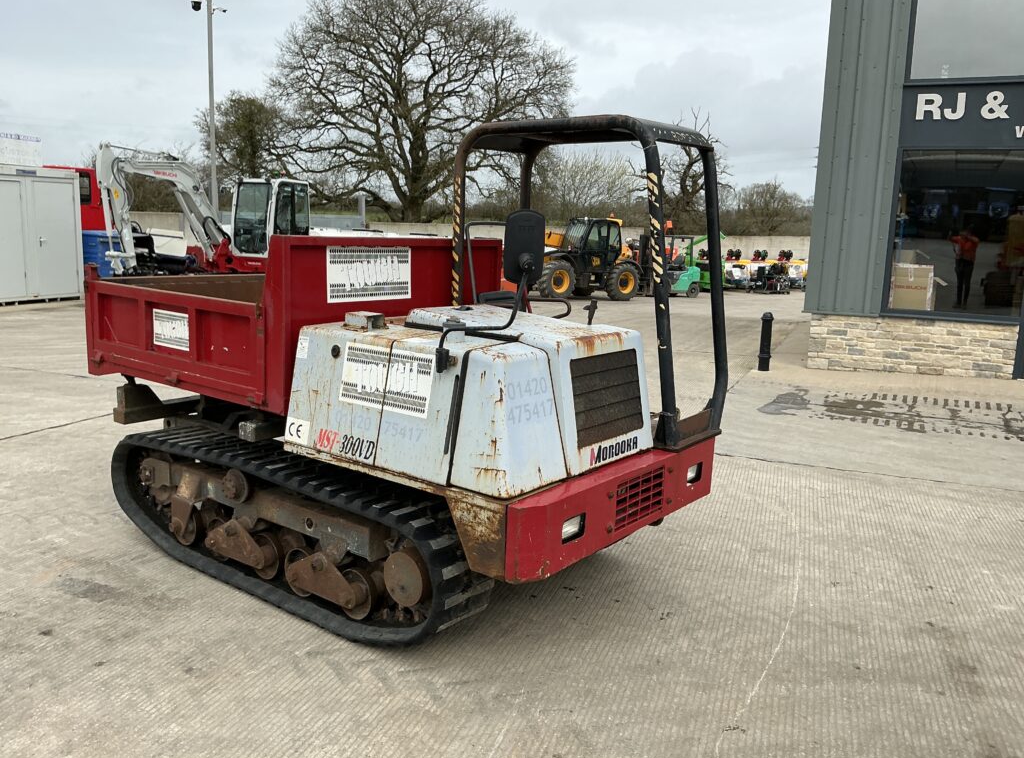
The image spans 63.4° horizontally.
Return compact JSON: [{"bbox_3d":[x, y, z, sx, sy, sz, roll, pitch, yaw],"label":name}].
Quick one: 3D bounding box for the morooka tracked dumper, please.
[{"bbox_3d":[-0.695,-0.186,4.222,3.129,2.150,1.665,10,13,37],"label":"morooka tracked dumper"}]

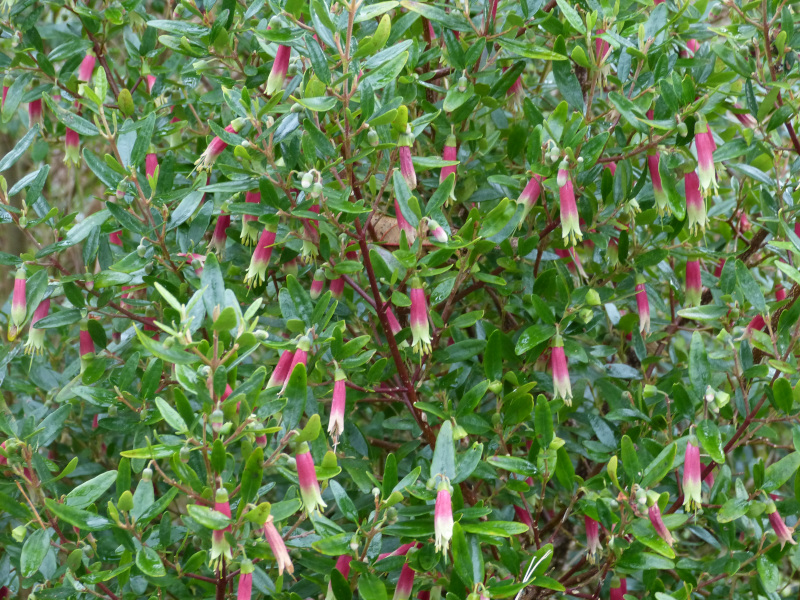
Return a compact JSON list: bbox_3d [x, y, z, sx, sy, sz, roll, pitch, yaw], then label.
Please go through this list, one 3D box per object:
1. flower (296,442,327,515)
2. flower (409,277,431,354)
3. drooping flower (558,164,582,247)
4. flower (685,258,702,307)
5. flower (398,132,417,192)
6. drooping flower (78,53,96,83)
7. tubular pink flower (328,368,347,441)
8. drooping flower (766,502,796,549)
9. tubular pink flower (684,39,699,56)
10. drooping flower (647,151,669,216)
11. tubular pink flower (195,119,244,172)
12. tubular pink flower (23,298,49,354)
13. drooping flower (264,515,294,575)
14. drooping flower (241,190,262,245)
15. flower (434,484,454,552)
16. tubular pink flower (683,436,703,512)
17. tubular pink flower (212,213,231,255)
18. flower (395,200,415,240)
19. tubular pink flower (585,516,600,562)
[{"bbox_3d":[-0.048,0.094,1.250,0.012,0.040,0.012,-11,-6,0],"label":"flower"},{"bbox_3d":[0.010,0.009,1.260,0.011,0.041,0.011,-3,8,0],"label":"flower"},{"bbox_3d":[0.091,-0.050,1.280,0.011,0.042,0.011,-6,-6,0],"label":"drooping flower"},{"bbox_3d":[0.171,-0.011,1.390,0.010,0.035,0.010,-2,-6,0],"label":"flower"},{"bbox_3d":[0.005,-0.086,1.480,0.009,0.036,0.009,-7,7,0],"label":"flower"},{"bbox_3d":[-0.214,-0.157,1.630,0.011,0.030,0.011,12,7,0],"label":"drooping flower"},{"bbox_3d":[-0.033,0.056,1.270,0.009,0.039,0.009,4,-6,0],"label":"tubular pink flower"},{"bbox_3d":[0.209,0.124,1.310,0.010,0.031,0.010,-23,-17,0],"label":"drooping flower"},{"bbox_3d":[0.171,-0.142,1.400,0.008,0.029,0.008,0,8,0],"label":"tubular pink flower"},{"bbox_3d":[0.141,-0.065,1.310,0.009,0.039,0.009,-10,8,0],"label":"drooping flower"},{"bbox_3d":[-0.097,-0.086,1.310,0.012,0.037,0.012,41,-14,0],"label":"tubular pink flower"},{"bbox_3d":[-0.231,0.015,1.530,0.012,0.042,0.012,13,7,0],"label":"tubular pink flower"},{"bbox_3d":[-0.063,0.129,1.250,0.009,0.033,0.009,-17,-9,0],"label":"drooping flower"},{"bbox_3d":[-0.085,-0.048,1.350,0.010,0.035,0.010,5,8,0],"label":"drooping flower"},{"bbox_3d":[0.026,0.129,1.400,0.011,0.042,0.011,0,7,0],"label":"flower"},{"bbox_3d":[0.156,0.093,1.270,0.010,0.041,0.010,-1,-6,0],"label":"tubular pink flower"},{"bbox_3d":[-0.118,-0.044,1.580,0.011,0.033,0.011,13,7,0],"label":"tubular pink flower"},{"bbox_3d":[0.001,-0.048,1.350,0.009,0.035,0.009,-18,8,0],"label":"flower"},{"bbox_3d":[0.109,0.134,1.360,0.010,0.034,0.010,-4,8,0],"label":"tubular pink flower"}]

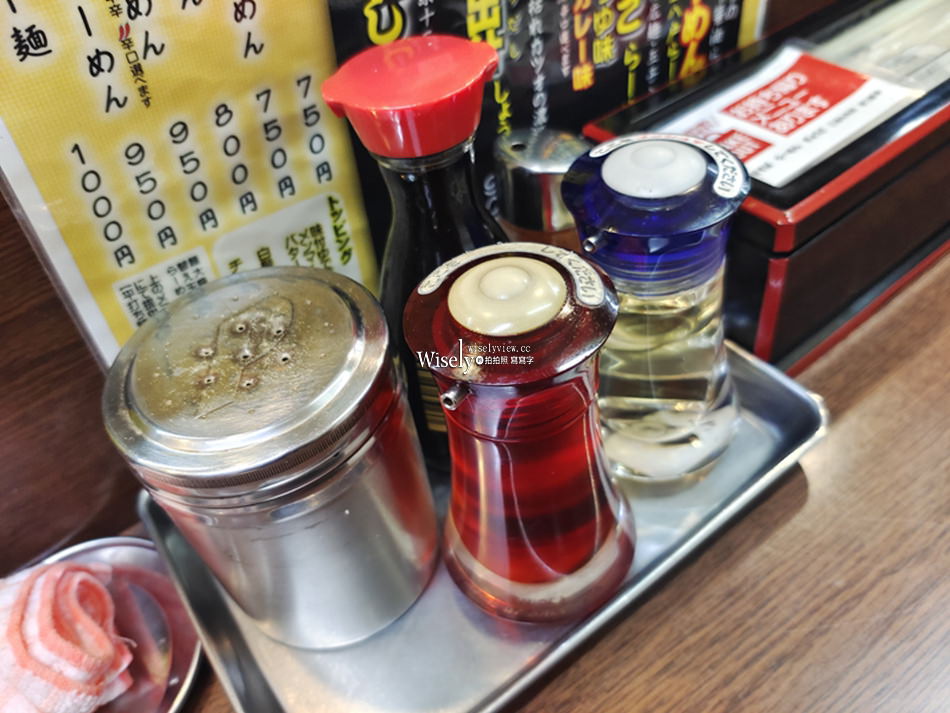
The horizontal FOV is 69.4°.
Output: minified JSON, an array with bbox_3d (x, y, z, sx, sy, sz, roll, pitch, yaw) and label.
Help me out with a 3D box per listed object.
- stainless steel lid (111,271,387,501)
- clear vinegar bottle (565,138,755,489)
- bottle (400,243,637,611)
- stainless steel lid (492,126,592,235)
[{"bbox_3d":[-0.052,0.004,0.164,0.067,0.013,0.067,-5,46,5],"label":"stainless steel lid"},{"bbox_3d":[0.055,-0.017,0.216,0.065,0.110,0.065,-5,46,5],"label":"clear vinegar bottle"},{"bbox_3d":[0.014,0.022,0.193,0.064,0.110,0.064,-5,46,5],"label":"bottle"},{"bbox_3d":[0.025,-0.066,0.253,0.035,0.024,0.035,-5,46,5],"label":"stainless steel lid"}]

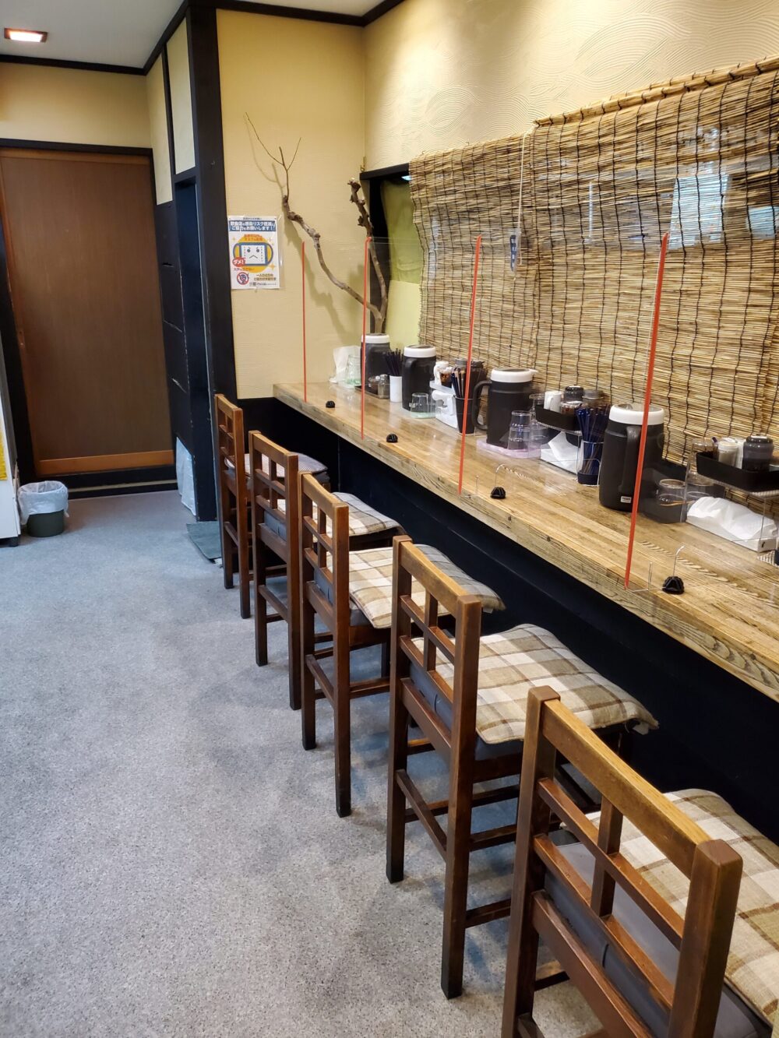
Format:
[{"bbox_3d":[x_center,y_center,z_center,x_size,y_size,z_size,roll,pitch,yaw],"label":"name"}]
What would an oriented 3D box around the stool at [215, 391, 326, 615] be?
[{"bbox_3d":[-0.474,-0.072,3.268,0.400,0.854,0.350,-7,20,-22],"label":"stool"}]

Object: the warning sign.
[{"bbox_3d":[-0.581,-1.151,3.380,0.217,0.301,0.006,-7,20,-22],"label":"warning sign"}]

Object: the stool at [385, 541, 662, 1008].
[{"bbox_3d":[0.254,0.477,1.643,0.410,0.854,0.350,-6,19,-20],"label":"stool"}]

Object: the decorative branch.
[{"bbox_3d":[-0.300,-1.218,3.343,0.612,0.876,0.195,-7,20,-22],"label":"decorative branch"}]

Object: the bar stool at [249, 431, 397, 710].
[{"bbox_3d":[-0.210,0.142,2.635,0.400,0.854,0.350,-9,21,-27],"label":"bar stool"}]

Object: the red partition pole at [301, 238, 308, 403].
[{"bbox_3d":[-0.335,-0.768,3.073,0.012,0.617,0.012,-7,20,-22],"label":"red partition pole"}]

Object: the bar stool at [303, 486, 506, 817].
[{"bbox_3d":[0.002,0.307,2.144,0.407,0.854,0.350,-7,20,-22],"label":"bar stool"}]

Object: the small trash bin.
[{"bbox_3d":[-1.810,-0.046,4.098,0.245,0.240,0.245,-7,20,-22],"label":"small trash bin"}]

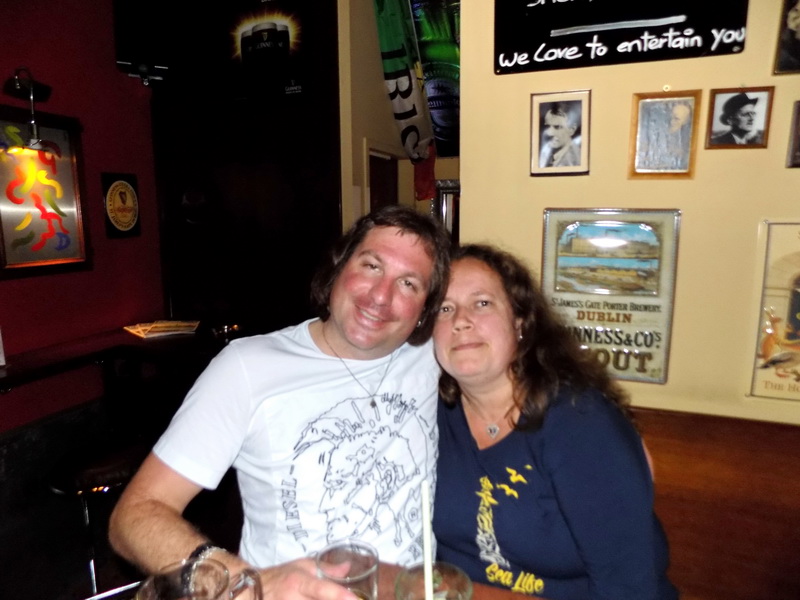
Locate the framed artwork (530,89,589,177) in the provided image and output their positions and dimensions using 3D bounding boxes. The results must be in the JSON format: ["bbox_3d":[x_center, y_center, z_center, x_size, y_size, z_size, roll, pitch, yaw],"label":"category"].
[{"bbox_3d":[0.384,-0.396,1.272,0.138,0.195,0.018,3,10,20],"label":"framed artwork"}]

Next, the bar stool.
[{"bbox_3d":[-1.180,0.983,2.155,0.370,0.760,0.370,3,10,20],"label":"bar stool"}]

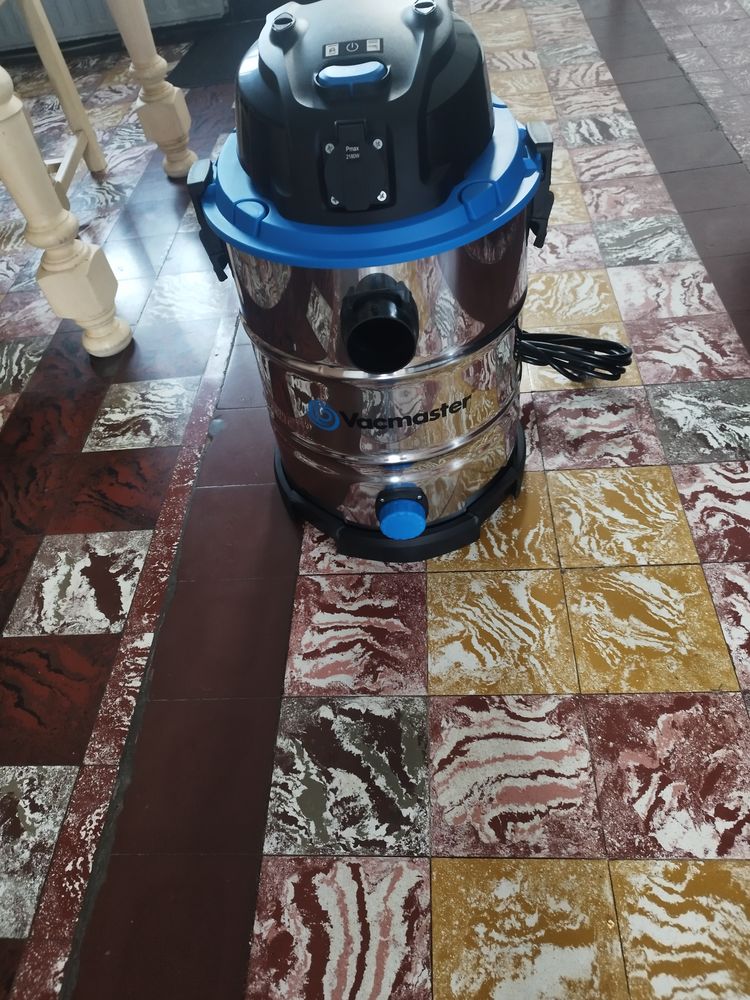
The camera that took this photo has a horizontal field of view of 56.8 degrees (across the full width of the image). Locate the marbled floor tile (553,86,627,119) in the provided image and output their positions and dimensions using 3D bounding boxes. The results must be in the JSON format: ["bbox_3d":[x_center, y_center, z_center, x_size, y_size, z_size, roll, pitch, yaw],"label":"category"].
[{"bbox_3d":[0.651,-1.202,2.109,0.200,0.012,0.200,-2,49,7],"label":"marbled floor tile"}]

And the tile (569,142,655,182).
[{"bbox_3d":[0.634,-0.897,1.851,0.200,0.012,0.200,-2,49,7],"label":"tile"}]

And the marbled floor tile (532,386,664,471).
[{"bbox_3d":[0.391,-0.126,1.229,0.200,0.012,0.200,-2,49,7],"label":"marbled floor tile"}]

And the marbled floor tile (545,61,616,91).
[{"bbox_3d":[0.553,-1.137,1.882,0.168,0.015,0.168,-2,49,7],"label":"marbled floor tile"}]

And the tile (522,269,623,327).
[{"bbox_3d":[0.408,-0.428,1.485,0.202,0.015,0.199,-3,50,7],"label":"tile"}]

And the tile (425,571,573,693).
[{"bbox_3d":[0.177,0.188,0.993,0.200,0.012,0.200,-2,49,7],"label":"tile"}]

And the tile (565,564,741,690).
[{"bbox_3d":[0.376,0.179,0.970,0.200,0.012,0.200,-2,49,7],"label":"tile"}]

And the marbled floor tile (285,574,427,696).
[{"bbox_3d":[-0.018,0.166,0.856,0.168,0.015,0.168,-2,49,7],"label":"marbled floor tile"}]

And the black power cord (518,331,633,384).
[{"bbox_3d":[0.309,-0.231,1.100,0.189,0.050,0.084,7,51,14],"label":"black power cord"}]

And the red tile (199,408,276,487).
[{"bbox_3d":[-0.174,-0.083,1.092,0.175,0.015,0.168,-2,49,7],"label":"red tile"}]

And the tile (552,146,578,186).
[{"bbox_3d":[0.431,-0.885,1.869,0.202,0.015,0.199,-3,50,7],"label":"tile"}]

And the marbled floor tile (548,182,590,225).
[{"bbox_3d":[0.424,-0.733,1.741,0.202,0.015,0.199,-3,50,7],"label":"marbled floor tile"}]

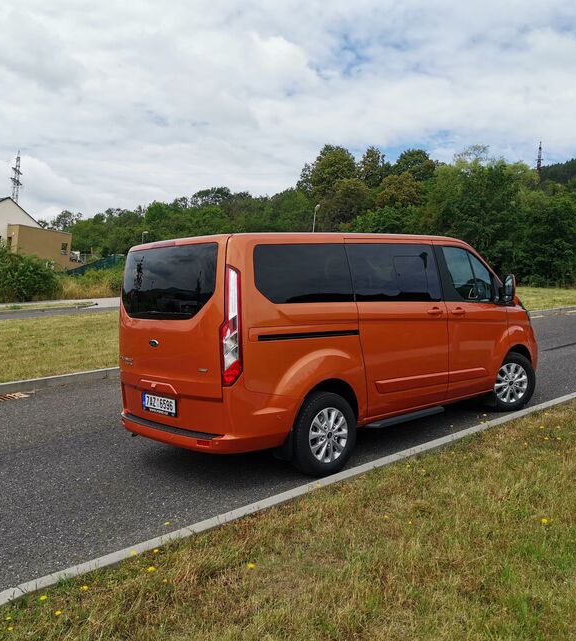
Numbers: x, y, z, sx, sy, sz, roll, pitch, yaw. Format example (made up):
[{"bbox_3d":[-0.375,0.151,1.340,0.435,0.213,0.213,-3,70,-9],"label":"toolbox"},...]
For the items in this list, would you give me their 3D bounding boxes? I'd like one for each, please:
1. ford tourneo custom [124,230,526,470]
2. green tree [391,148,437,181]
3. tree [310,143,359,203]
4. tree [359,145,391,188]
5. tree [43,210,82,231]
[{"bbox_3d":[0.775,0.143,6.798,4.970,1.980,2.020,-6,5,-42],"label":"ford tourneo custom"},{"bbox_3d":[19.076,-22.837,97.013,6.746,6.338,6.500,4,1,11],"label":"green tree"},{"bbox_3d":[6.704,-21.267,95.009,6.894,9.588,7.000,4,1,4],"label":"tree"},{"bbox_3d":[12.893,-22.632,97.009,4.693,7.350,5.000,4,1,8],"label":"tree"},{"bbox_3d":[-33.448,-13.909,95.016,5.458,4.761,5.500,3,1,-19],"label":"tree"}]

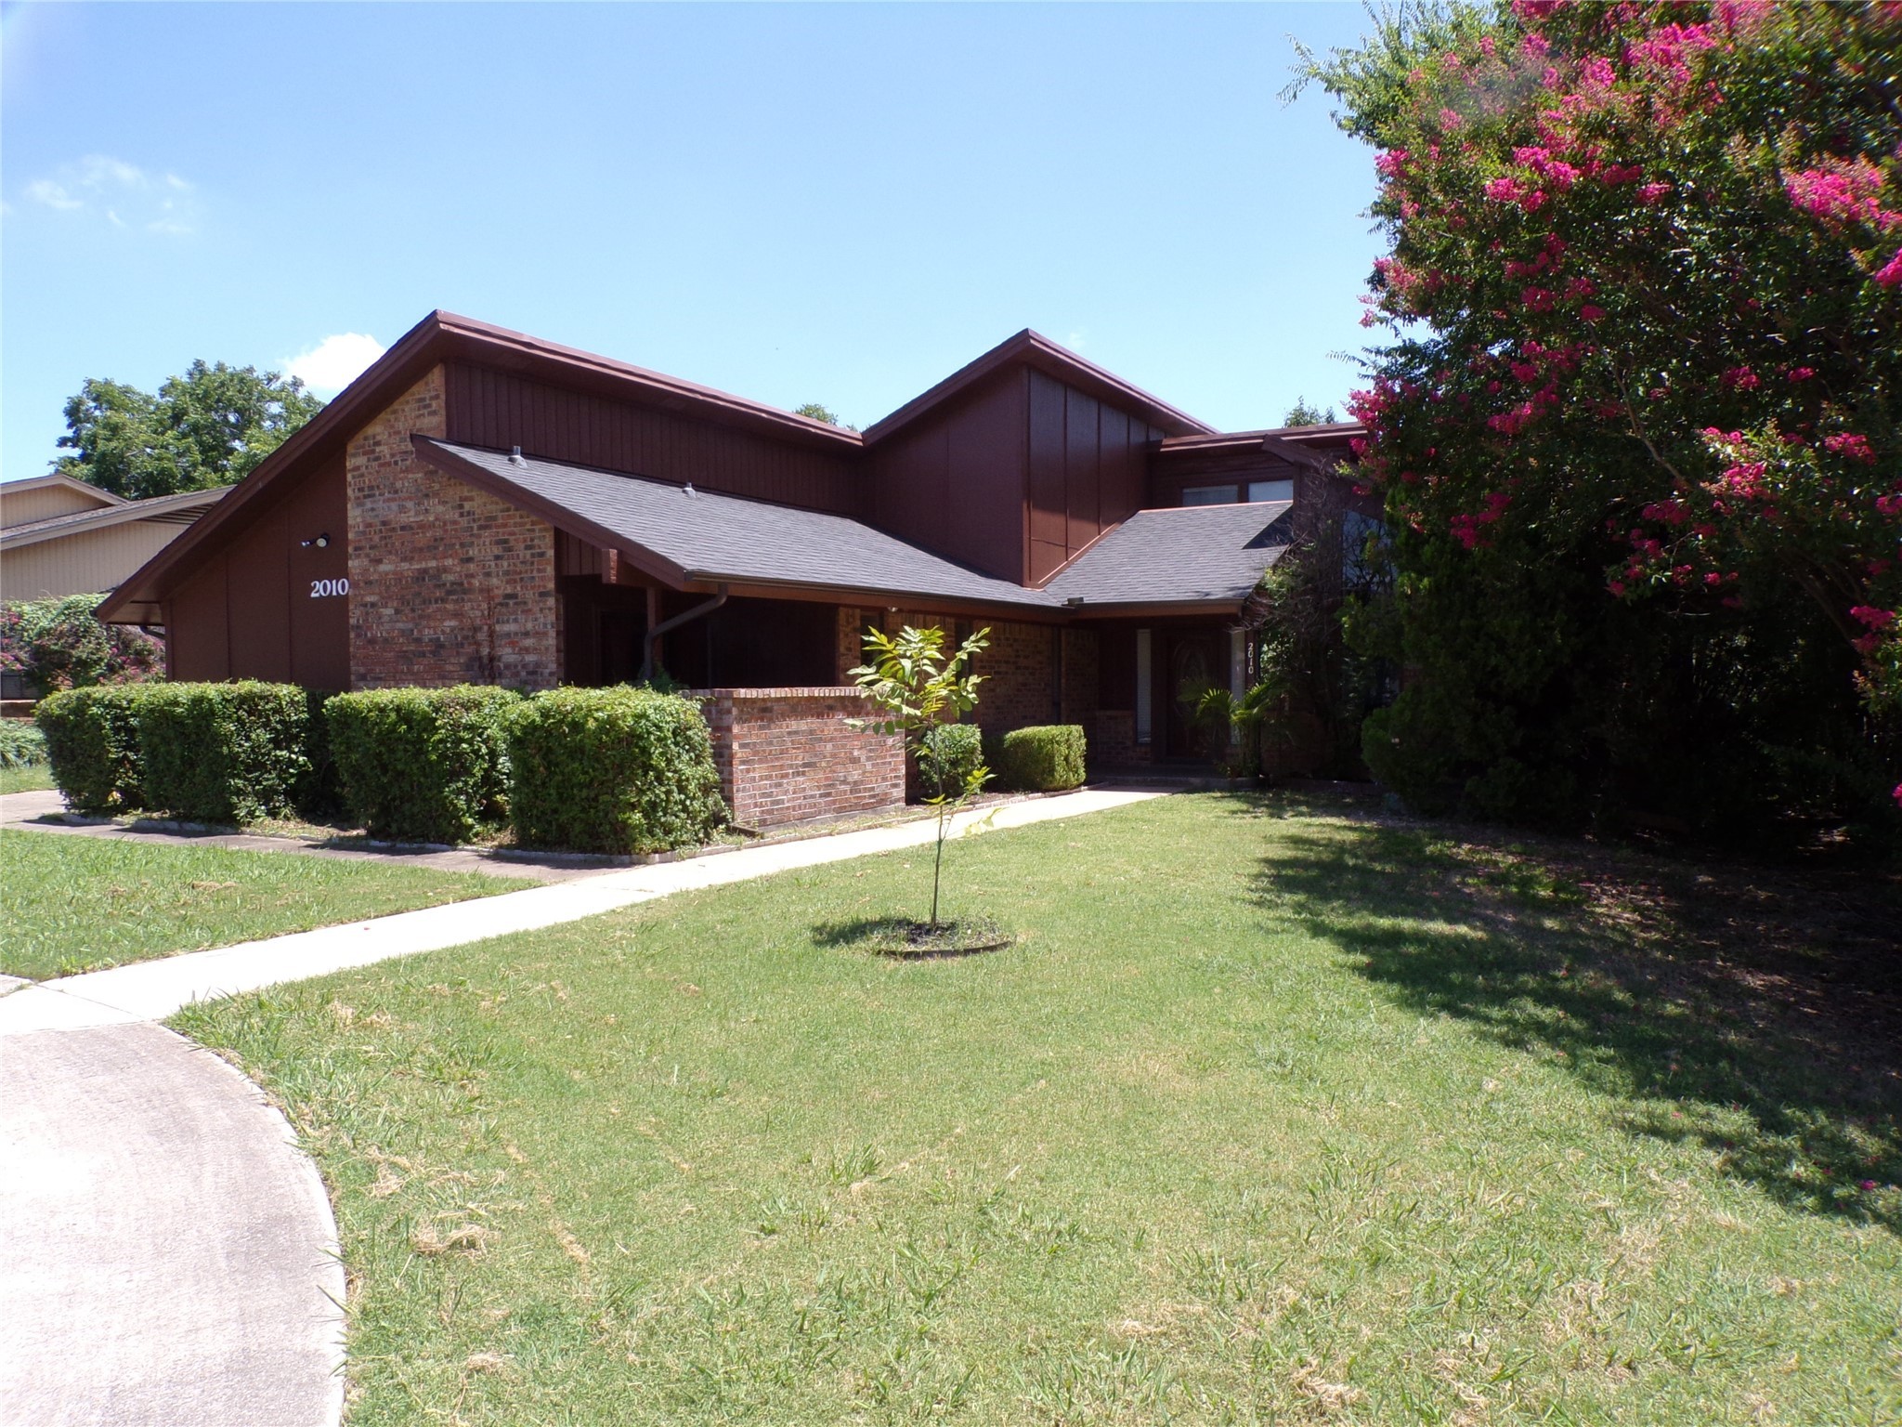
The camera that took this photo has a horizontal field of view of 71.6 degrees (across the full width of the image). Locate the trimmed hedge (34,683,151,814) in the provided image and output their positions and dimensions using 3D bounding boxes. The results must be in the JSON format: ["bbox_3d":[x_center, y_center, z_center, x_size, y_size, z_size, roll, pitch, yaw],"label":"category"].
[{"bbox_3d":[-10.015,0.398,15.759,1.550,1.475,0.950,0,2,29],"label":"trimmed hedge"}]

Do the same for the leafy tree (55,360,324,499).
[{"bbox_3d":[-19.482,-4.173,33.885,8.000,9.841,8.000,-1,2,-30],"label":"leafy tree"}]

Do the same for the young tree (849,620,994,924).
[{"bbox_3d":[-0.174,0.384,8.111,0.870,1.852,0.820,-1,2,-1],"label":"young tree"}]

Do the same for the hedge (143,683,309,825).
[{"bbox_3d":[-8.128,0.403,14.730,1.650,1.505,0.950,0,2,29],"label":"hedge"}]

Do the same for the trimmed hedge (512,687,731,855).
[{"bbox_3d":[-3.115,0.458,12.112,1.500,1.425,1.150,0,2,29],"label":"trimmed hedge"}]

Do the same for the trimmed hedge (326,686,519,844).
[{"bbox_3d":[-5.161,0.439,13.142,1.780,1.465,1.000,0,2,29],"label":"trimmed hedge"}]

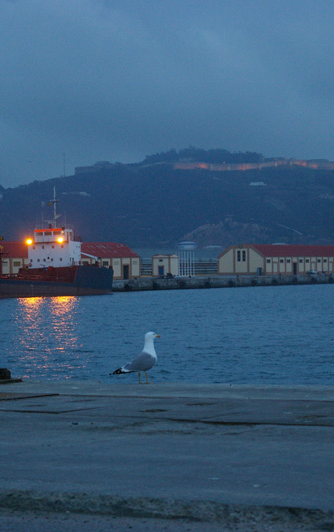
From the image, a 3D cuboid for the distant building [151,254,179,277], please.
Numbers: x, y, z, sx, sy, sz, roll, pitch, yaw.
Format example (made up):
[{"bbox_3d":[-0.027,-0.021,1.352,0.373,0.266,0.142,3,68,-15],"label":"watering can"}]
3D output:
[{"bbox_3d":[-0.233,0.070,498.931,4.900,5.800,6.400,-1,0,24],"label":"distant building"}]

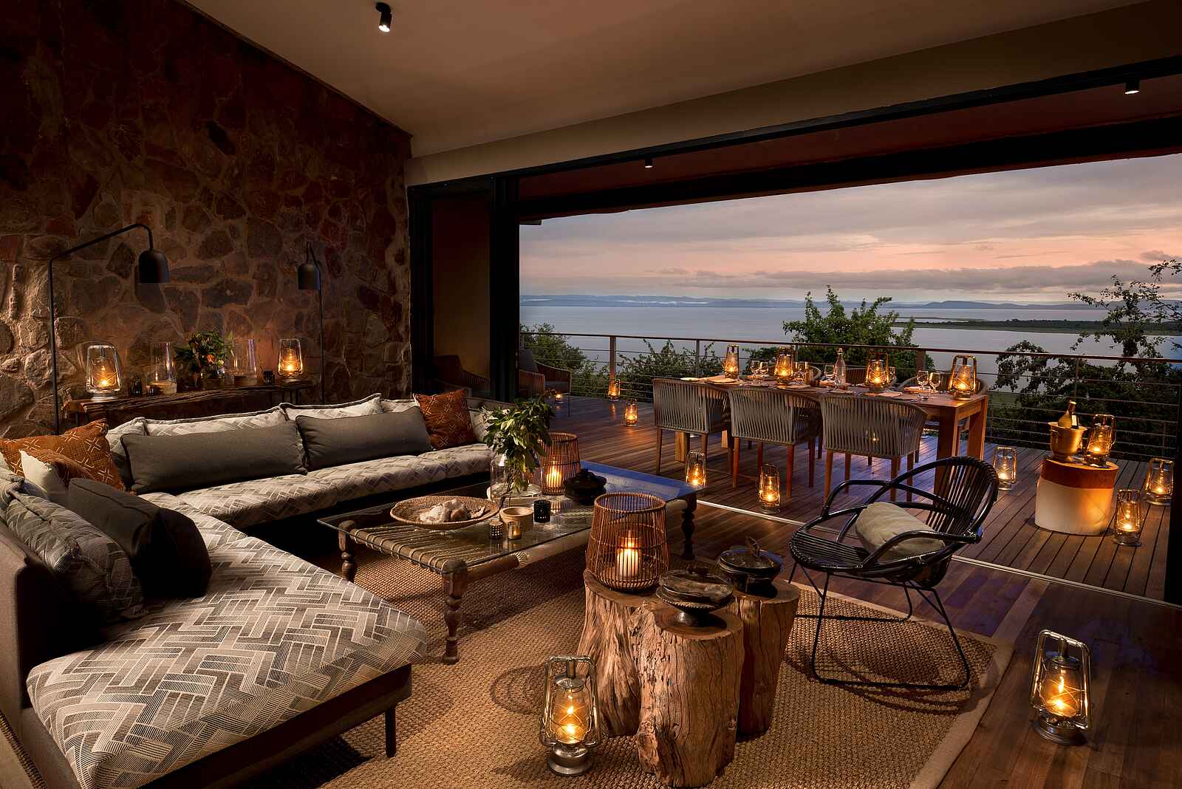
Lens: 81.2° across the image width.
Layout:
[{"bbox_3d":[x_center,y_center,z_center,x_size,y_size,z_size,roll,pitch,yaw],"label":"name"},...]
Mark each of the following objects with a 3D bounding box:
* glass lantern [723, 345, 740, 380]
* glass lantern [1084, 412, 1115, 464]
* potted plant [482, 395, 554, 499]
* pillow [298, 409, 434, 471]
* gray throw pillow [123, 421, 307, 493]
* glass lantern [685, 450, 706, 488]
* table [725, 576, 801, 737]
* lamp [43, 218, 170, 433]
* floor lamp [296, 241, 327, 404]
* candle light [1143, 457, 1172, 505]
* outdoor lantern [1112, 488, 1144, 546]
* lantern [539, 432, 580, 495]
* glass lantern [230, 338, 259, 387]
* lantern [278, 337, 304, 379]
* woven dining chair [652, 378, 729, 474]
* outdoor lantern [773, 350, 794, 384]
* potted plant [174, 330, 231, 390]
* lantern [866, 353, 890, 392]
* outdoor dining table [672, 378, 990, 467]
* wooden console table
[{"bbox_3d":[1.380,-0.325,6.755,0.175,0.335,0.140,2,7,11],"label":"glass lantern"},{"bbox_3d":[3.443,0.301,4.665,0.178,0.335,0.147,0,7,0],"label":"glass lantern"},{"bbox_3d":[-0.404,0.295,3.804,0.380,0.520,0.360,0,7,-6],"label":"potted plant"},{"bbox_3d":[-1.569,0.289,4.830,0.173,0.386,0.924,-26,-12,40],"label":"pillow"},{"bbox_3d":[-2.156,0.339,3.998,0.900,0.350,0.170,-6,-9,-41],"label":"gray throw pillow"},{"bbox_3d":[0.840,0.596,5.497,0.178,0.340,0.147,6,10,39],"label":"glass lantern"},{"bbox_3d":[0.565,0.905,2.420,0.300,0.480,0.300,2,8,14],"label":"table"},{"bbox_3d":[-3.155,-0.103,4.450,0.893,1.959,0.233,1,8,7],"label":"lamp"},{"bbox_3d":[-2.299,-0.270,5.815,0.250,1.900,0.620,-1,8,-11],"label":"floor lamp"},{"bbox_3d":[4.258,0.646,5.177,0.170,0.325,0.155,6,10,40],"label":"candle light"},{"bbox_3d":[3.335,0.761,4.285,0.160,0.325,0.150,6,9,38],"label":"outdoor lantern"},{"bbox_3d":[-0.179,0.391,3.914,0.225,0.310,0.225,1,7,-3],"label":"lantern"},{"bbox_3d":[-2.668,-0.244,5.303,0.195,0.340,0.195,-3,8,-27],"label":"glass lantern"},{"bbox_3d":[-2.458,-0.289,5.640,0.180,0.335,0.165,-3,8,-23],"label":"lantern"},{"bbox_3d":[0.898,0.301,5.878,0.570,0.800,0.560,7,10,41],"label":"woven dining chair"},{"bbox_3d":[1.780,-0.262,6.364,0.180,0.310,0.160,2,8,16],"label":"outdoor lantern"},{"bbox_3d":[-2.903,-0.262,5.166,0.365,0.436,0.396,7,10,41],"label":"potted plant"},{"bbox_3d":[2.373,-0.193,5.684,0.178,0.335,0.147,-1,8,-8],"label":"lantern"},{"bbox_3d":[2.027,0.321,6.109,2.400,0.765,0.990,7,9,41],"label":"outdoor dining table"},{"bbox_3d":[-2.903,0.354,5.121,0.400,0.770,1.530,7,9,41],"label":"wooden console table"}]

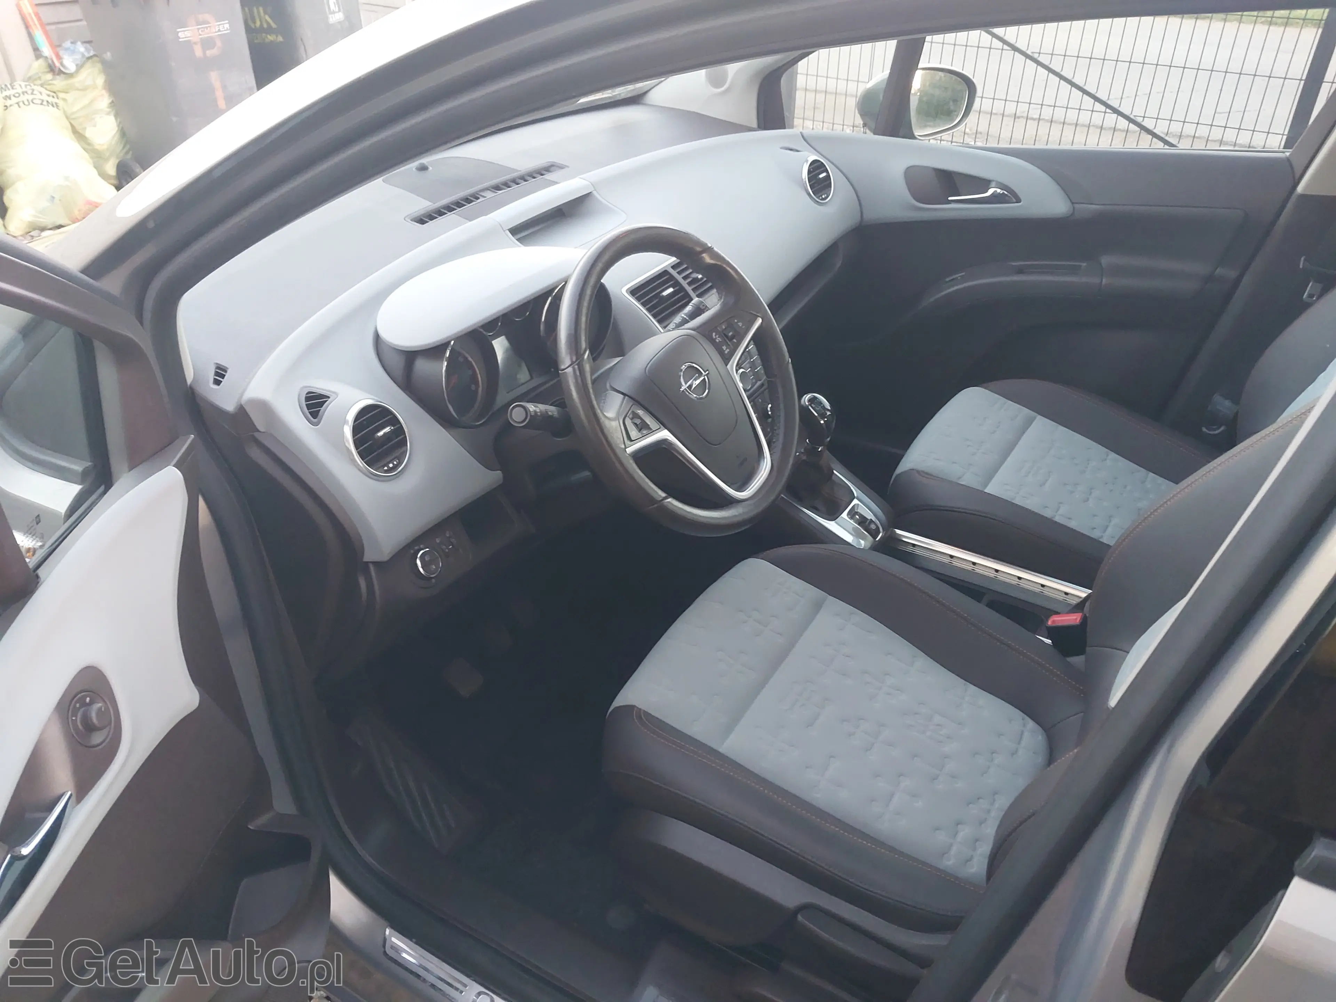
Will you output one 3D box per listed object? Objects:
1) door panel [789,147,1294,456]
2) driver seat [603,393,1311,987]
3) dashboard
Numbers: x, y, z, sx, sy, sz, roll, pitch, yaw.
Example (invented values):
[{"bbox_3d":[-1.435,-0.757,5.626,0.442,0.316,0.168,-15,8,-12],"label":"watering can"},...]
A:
[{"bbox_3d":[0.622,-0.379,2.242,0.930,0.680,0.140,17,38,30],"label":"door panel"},{"bbox_3d":[0.374,0.102,1.244,0.900,1.110,0.530,17,38,30],"label":"driver seat"},{"bbox_3d":[-0.163,-0.364,1.911,0.640,0.400,1.400,17,38,30],"label":"dashboard"}]

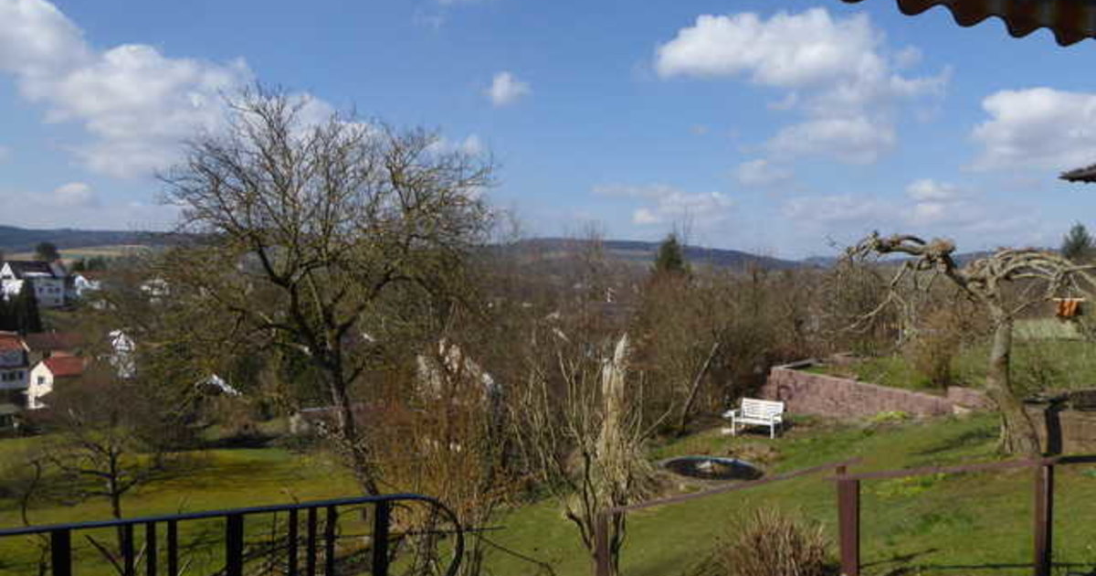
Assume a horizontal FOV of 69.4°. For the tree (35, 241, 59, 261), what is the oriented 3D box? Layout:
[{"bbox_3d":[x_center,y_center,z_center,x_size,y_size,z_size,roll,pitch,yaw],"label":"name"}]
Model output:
[{"bbox_3d":[-113.915,-6.750,180.000,5.400,7.800,5.400,0,2,0],"label":"tree"}]

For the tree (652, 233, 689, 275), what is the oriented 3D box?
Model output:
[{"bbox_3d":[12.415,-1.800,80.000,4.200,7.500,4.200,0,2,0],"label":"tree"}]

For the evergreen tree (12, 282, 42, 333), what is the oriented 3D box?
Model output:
[{"bbox_3d":[-78.989,3.115,120.000,4.600,8.600,4.600,0,2,0],"label":"evergreen tree"}]

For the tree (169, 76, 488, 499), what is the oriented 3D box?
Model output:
[{"bbox_3d":[-4.197,0.216,15.000,6.200,8.100,5.800,0,2,0],"label":"tree"}]

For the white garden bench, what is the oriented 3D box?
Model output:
[{"bbox_3d":[5.374,3.391,20.700,1.150,0.890,0.600,1,2,40],"label":"white garden bench"}]

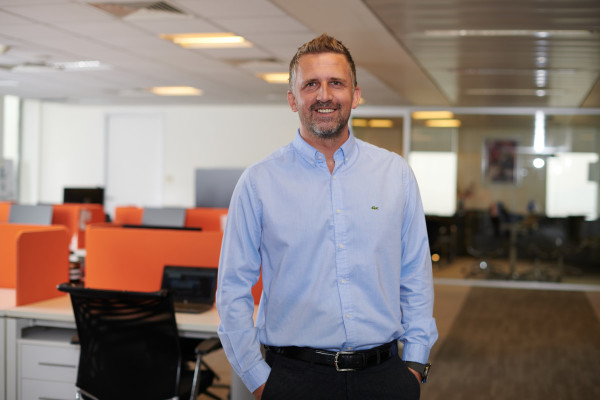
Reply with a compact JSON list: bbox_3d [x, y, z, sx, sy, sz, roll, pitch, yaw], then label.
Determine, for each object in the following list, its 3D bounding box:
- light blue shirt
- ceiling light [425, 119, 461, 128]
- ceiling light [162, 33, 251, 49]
[{"bbox_3d":[0.066,0.155,2.140,0.550,0.660,0.300,1,2,-9],"label":"light blue shirt"},{"bbox_3d":[2.499,-1.346,14.610,0.580,0.070,0.580,2,2,15],"label":"ceiling light"},{"bbox_3d":[-0.694,-1.219,6.370,0.600,0.070,0.600,2,2,15],"label":"ceiling light"}]

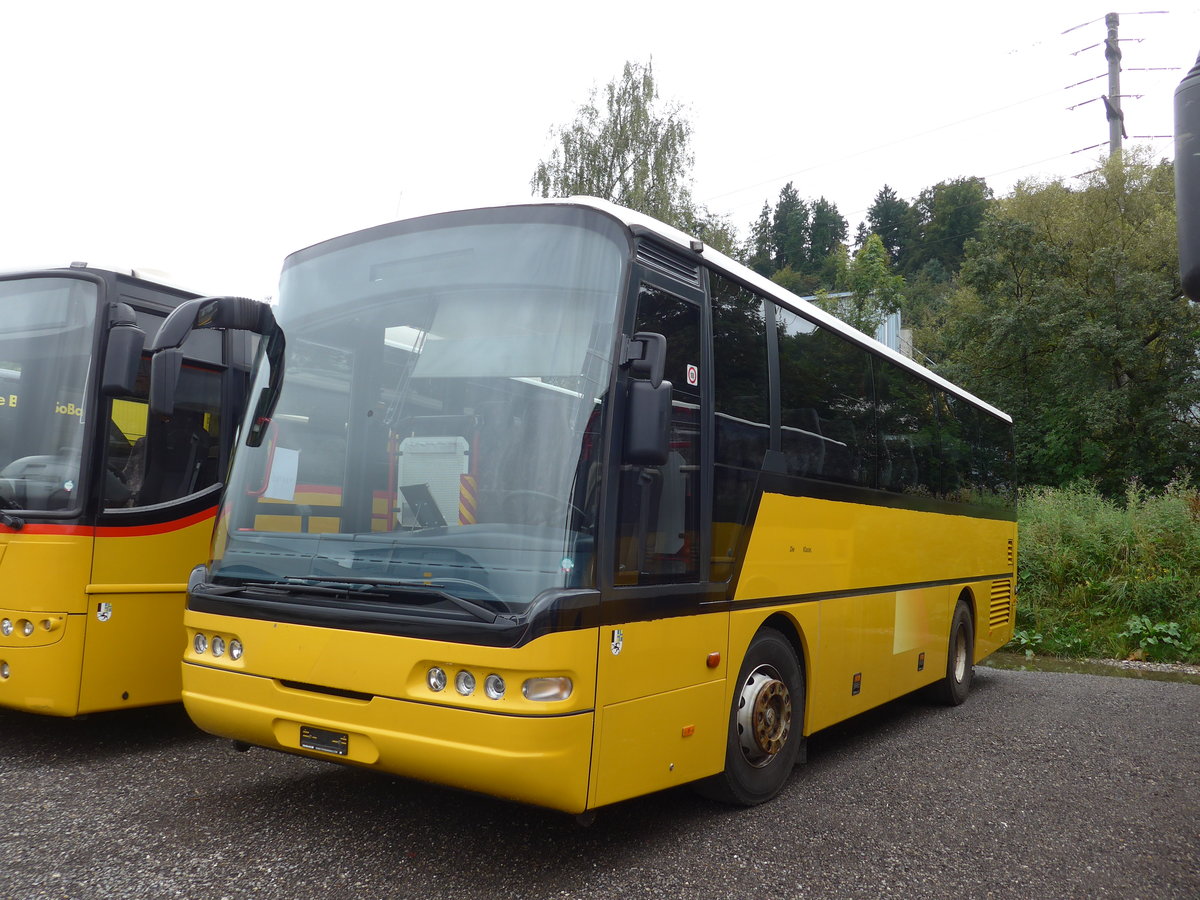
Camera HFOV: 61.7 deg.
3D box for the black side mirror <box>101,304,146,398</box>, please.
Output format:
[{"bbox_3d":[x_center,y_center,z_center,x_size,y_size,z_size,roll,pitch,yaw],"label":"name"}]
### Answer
[{"bbox_3d":[-2.916,-0.594,6.128,0.200,0.530,0.140,-1,-5,33],"label":"black side mirror"}]

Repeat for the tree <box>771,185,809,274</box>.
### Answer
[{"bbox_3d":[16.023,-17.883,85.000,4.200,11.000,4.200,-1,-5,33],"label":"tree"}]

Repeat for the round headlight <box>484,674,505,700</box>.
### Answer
[{"bbox_3d":[-0.435,1.004,4.267,0.107,0.107,0.060,0,-5,25],"label":"round headlight"}]

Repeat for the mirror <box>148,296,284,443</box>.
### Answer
[{"bbox_3d":[-2.206,-0.536,5.770,0.360,0.650,0.480,-1,-5,33],"label":"mirror"}]

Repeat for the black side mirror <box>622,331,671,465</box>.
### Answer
[{"bbox_3d":[0.218,-0.229,4.577,0.190,0.580,0.140,-1,-5,33],"label":"black side mirror"}]

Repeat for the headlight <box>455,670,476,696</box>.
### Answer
[{"bbox_3d":[-0.569,1.006,4.346,0.107,0.107,0.060,0,-5,29],"label":"headlight"}]

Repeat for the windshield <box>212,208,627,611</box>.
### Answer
[{"bbox_3d":[-1.058,-0.230,5.163,2.420,1.900,0.450,-1,-15,33],"label":"windshield"}]

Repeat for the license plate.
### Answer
[{"bbox_3d":[-1.299,1.370,4.746,0.320,0.098,0.020,-1,-5,33],"label":"license plate"}]

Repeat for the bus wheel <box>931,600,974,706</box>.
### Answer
[{"bbox_3d":[3.390,1.977,9.940,0.320,1.020,1.020,-1,-5,33],"label":"bus wheel"}]

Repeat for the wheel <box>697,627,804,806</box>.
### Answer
[{"bbox_3d":[0.857,1.582,6.025,0.310,1.030,1.030,-1,-6,38],"label":"wheel"}]

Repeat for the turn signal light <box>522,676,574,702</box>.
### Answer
[{"bbox_3d":[-0.221,1.013,4.293,0.200,0.100,0.080,2,-4,-3],"label":"turn signal light"}]

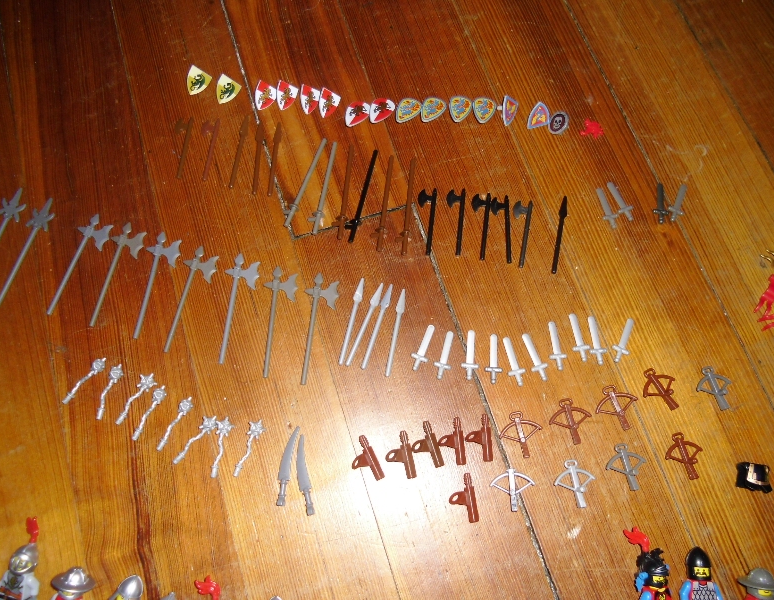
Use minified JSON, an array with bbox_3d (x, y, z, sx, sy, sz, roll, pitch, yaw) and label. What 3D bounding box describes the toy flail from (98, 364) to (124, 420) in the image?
[{"bbox_3d":[-0.165,0.055,0.372,0.008,0.007,0.034,12,71,4],"label":"toy flail"}]

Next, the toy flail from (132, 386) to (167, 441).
[{"bbox_3d":[-0.138,0.066,0.363,0.007,0.011,0.034,22,72,6],"label":"toy flail"}]

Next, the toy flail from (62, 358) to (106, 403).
[{"bbox_3d":[-0.179,0.048,0.371,0.008,0.009,0.034,39,74,13],"label":"toy flail"}]

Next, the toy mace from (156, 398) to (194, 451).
[{"bbox_3d":[-0.125,0.072,0.366,0.009,0.007,0.034,29,73,9],"label":"toy mace"}]

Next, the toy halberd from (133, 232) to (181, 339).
[{"bbox_3d":[-0.147,-0.010,0.394,0.023,0.004,0.073,6,70,2],"label":"toy halberd"}]

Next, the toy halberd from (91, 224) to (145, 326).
[{"bbox_3d":[-0.172,-0.017,0.397,0.023,0.004,0.073,10,70,3],"label":"toy halberd"}]

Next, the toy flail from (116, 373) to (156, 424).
[{"bbox_3d":[-0.147,0.058,0.366,0.012,0.009,0.034,28,73,8],"label":"toy flail"}]

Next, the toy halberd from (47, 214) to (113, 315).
[{"bbox_3d":[-0.197,-0.023,0.399,0.023,0.004,0.072,15,70,5],"label":"toy halberd"}]

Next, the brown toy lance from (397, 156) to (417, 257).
[{"bbox_3d":[0.014,-0.064,0.418,0.011,0.008,0.075,1,67,12],"label":"brown toy lance"}]

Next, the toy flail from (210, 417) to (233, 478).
[{"bbox_3d":[-0.095,0.085,0.361,0.011,0.007,0.035,1,70,0],"label":"toy flail"}]

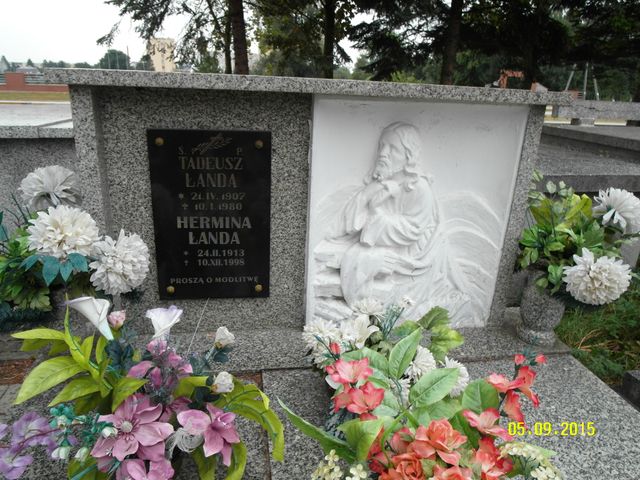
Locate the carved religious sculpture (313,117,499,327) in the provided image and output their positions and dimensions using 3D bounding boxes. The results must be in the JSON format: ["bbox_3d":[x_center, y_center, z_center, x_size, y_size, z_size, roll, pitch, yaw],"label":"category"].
[{"bbox_3d":[0.287,-0.030,1.485,0.655,0.718,0.100,0,20,-9],"label":"carved religious sculpture"}]

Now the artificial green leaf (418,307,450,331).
[{"bbox_3d":[0.342,0.234,1.325,0.096,0.063,0.055,9,20,16],"label":"artificial green leaf"}]

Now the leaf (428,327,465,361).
[{"bbox_3d":[0.384,0.314,1.346,0.109,0.091,0.060,9,21,18],"label":"leaf"}]

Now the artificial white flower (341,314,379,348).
[{"bbox_3d":[0.112,0.259,1.254,0.107,0.085,0.080,5,20,6],"label":"artificial white flower"}]

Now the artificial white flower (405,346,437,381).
[{"bbox_3d":[0.292,0.360,1.289,0.105,0.095,0.075,8,20,15],"label":"artificial white flower"}]

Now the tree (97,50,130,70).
[{"bbox_3d":[-35.012,-29.835,75.787,5.747,4.670,5.460,-6,21,-23],"label":"tree"}]

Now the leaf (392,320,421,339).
[{"bbox_3d":[0.251,0.267,1.308,0.097,0.054,0.055,7,20,12],"label":"leaf"}]

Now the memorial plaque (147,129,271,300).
[{"bbox_3d":[-0.339,-0.062,1.405,0.360,0.557,0.030,0,20,-9],"label":"memorial plaque"}]

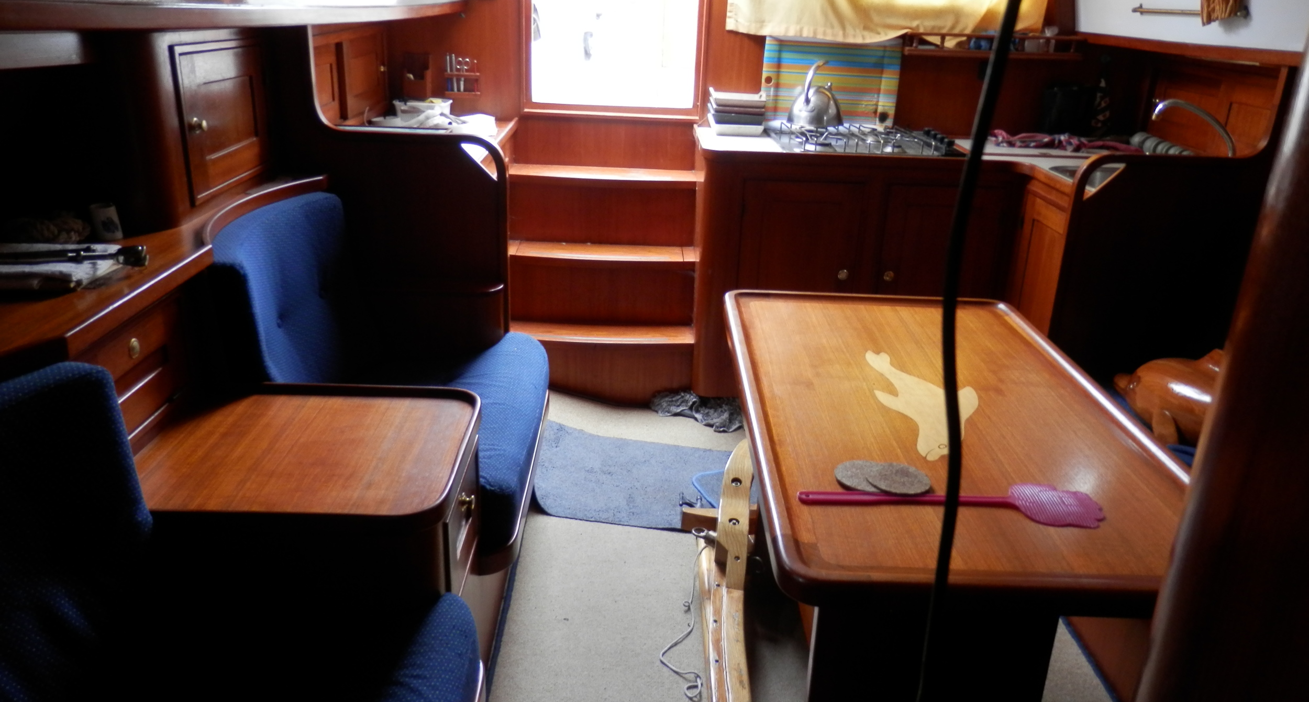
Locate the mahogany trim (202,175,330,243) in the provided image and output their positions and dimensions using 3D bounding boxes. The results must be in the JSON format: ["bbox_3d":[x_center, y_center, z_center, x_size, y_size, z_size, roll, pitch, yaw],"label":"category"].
[{"bbox_3d":[-0.958,-0.335,2.300,0.145,0.037,0.670,2,22,-1],"label":"mahogany trim"}]

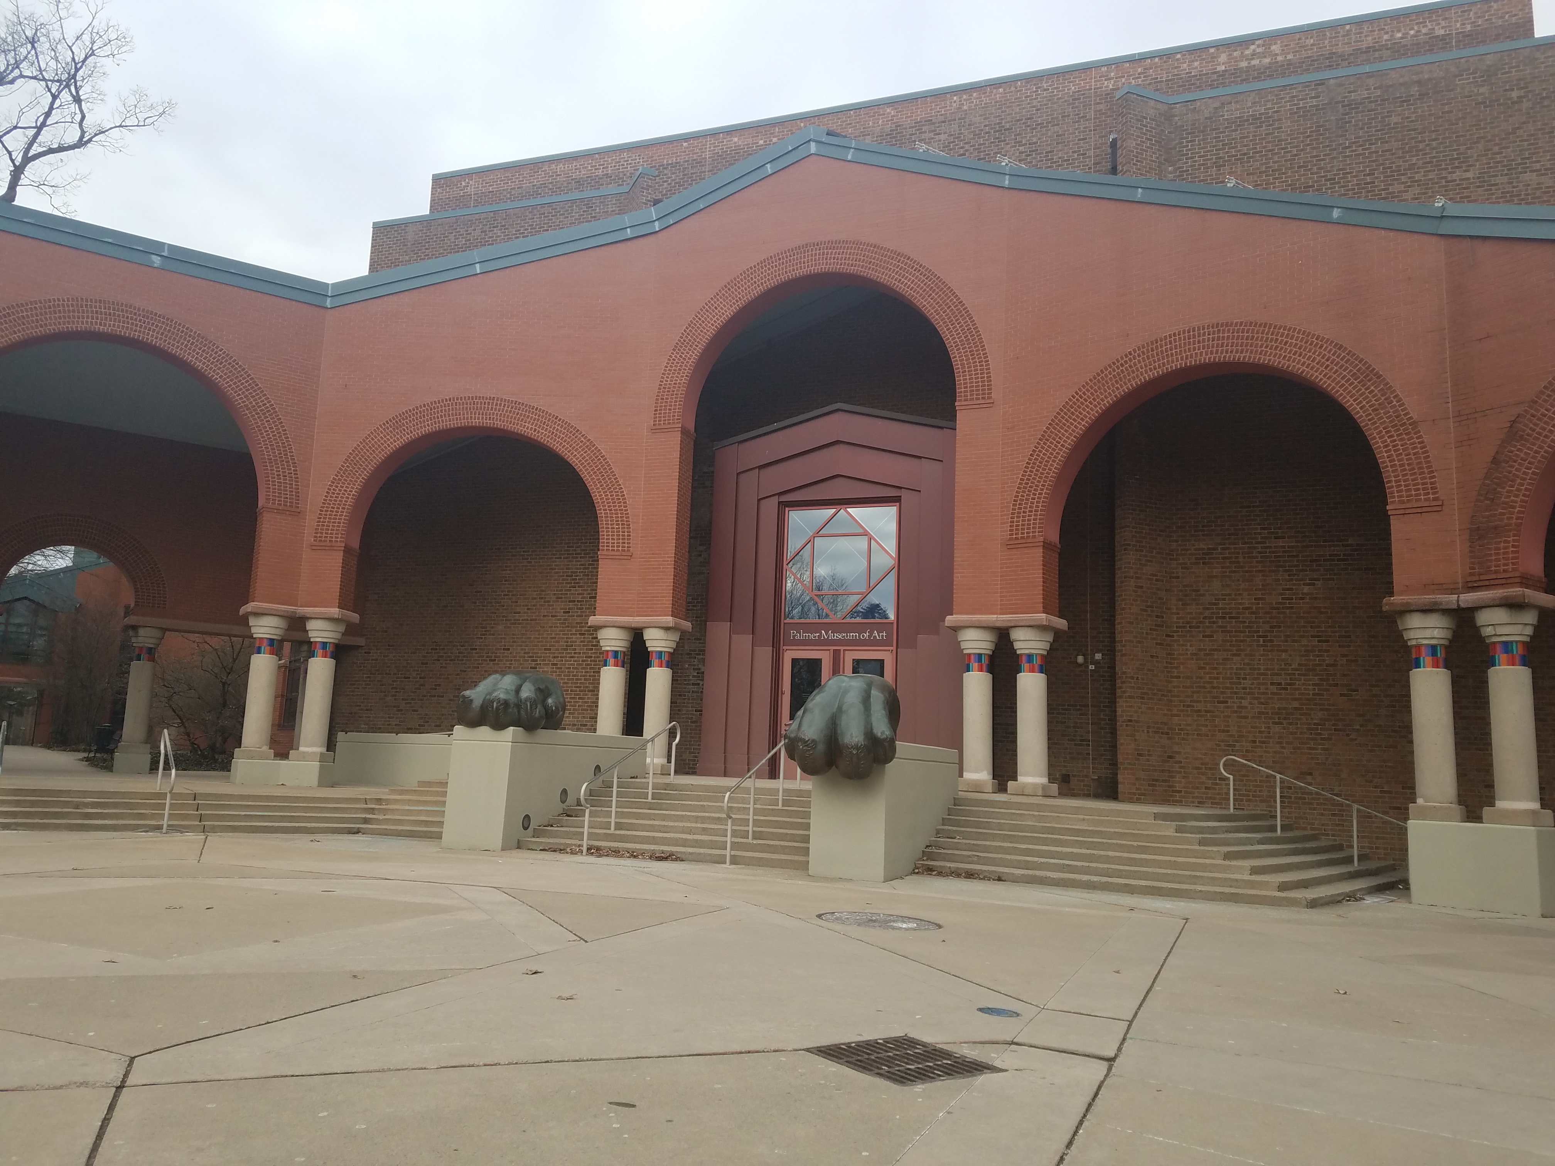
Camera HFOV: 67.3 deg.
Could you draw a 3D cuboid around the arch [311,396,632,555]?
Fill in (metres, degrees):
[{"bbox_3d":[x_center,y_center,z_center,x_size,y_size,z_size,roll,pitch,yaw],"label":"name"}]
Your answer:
[{"bbox_3d":[-5.775,-2.055,22.671,6.200,3.080,0.580,1,-8,6],"label":"arch"}]

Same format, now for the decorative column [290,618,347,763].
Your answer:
[{"bbox_3d":[-8.771,2.033,22.359,0.700,2.685,0.700,2,-8,4],"label":"decorative column"}]

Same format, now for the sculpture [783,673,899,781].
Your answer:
[{"bbox_3d":[0.831,1.763,14.521,1.330,1.280,1.300,0,-8,17],"label":"sculpture"}]

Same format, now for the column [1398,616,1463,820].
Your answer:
[{"bbox_3d":[8.548,1.725,15.238,0.700,2.685,0.700,-4,-11,39],"label":"column"}]

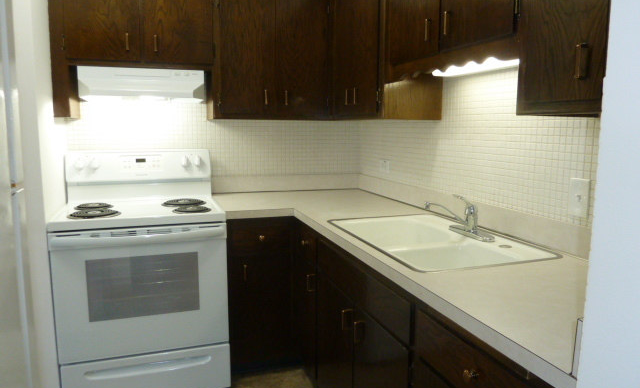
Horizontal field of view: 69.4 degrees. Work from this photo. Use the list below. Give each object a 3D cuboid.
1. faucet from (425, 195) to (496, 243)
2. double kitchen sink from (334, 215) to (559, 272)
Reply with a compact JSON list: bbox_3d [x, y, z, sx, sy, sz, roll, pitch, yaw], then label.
[{"bbox_3d":[0.496,0.086,1.739,0.242,0.172,0.248,-3,9,-19],"label":"faucet"},{"bbox_3d":[0.414,0.253,1.826,0.552,0.191,0.809,-3,9,-19],"label":"double kitchen sink"}]

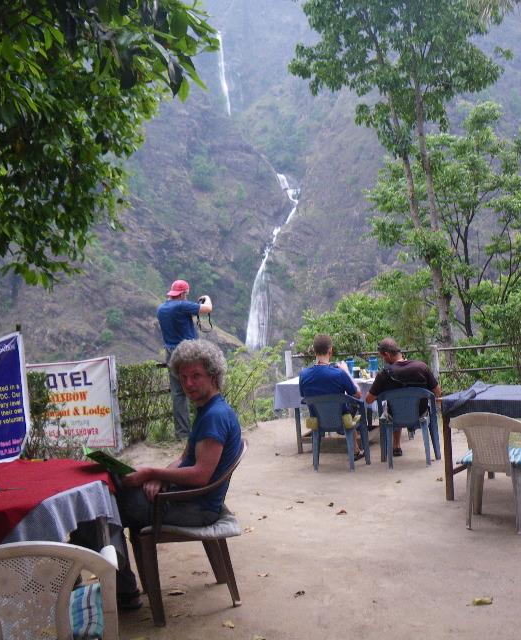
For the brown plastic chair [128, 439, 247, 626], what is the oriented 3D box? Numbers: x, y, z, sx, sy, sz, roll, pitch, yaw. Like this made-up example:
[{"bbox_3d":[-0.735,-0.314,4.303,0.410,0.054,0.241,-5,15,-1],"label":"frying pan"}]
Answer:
[{"bbox_3d":[-0.351,1.081,3.699,0.600,0.815,0.580,-3,-3,-17],"label":"brown plastic chair"}]

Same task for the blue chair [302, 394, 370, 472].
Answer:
[{"bbox_3d":[0.805,1.158,7.302,0.570,0.805,0.550,-4,-3,18],"label":"blue chair"}]

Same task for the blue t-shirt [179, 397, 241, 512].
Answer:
[{"bbox_3d":[-0.272,0.725,3.750,0.340,0.590,0.450,-3,-2,-10],"label":"blue t-shirt"}]

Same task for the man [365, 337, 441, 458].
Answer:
[{"bbox_3d":[1.508,0.857,7.427,0.680,1.310,0.850,-4,-2,8],"label":"man"}]

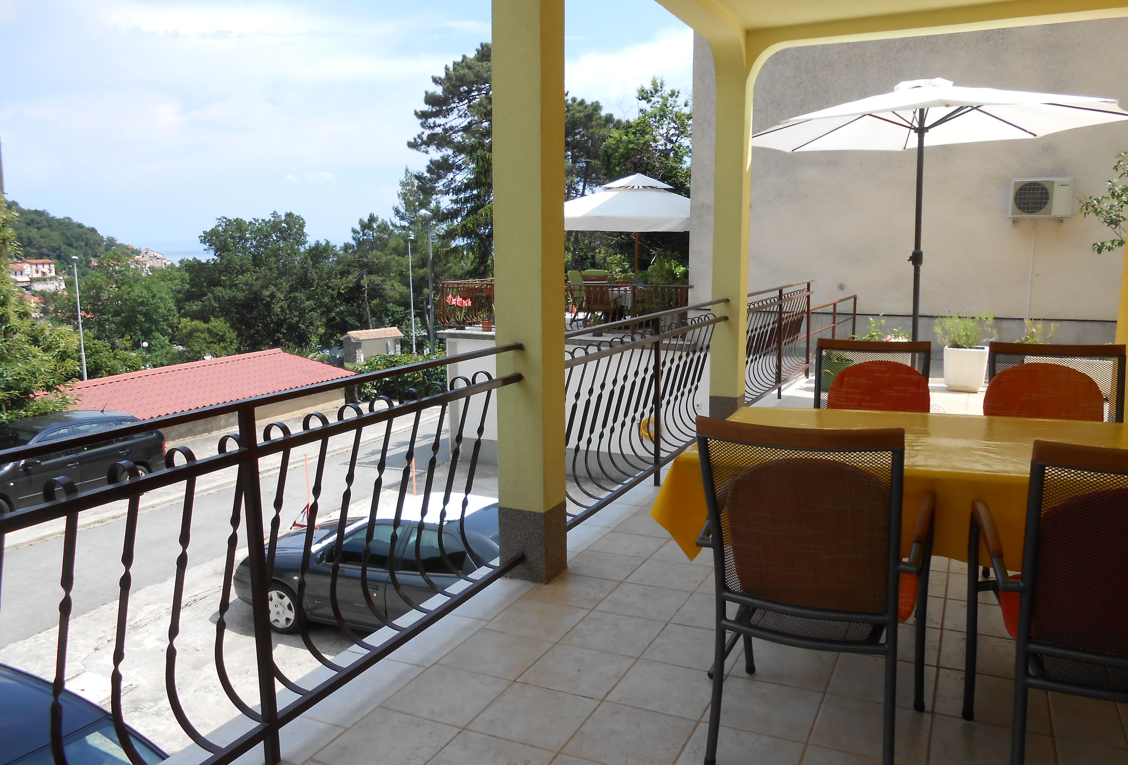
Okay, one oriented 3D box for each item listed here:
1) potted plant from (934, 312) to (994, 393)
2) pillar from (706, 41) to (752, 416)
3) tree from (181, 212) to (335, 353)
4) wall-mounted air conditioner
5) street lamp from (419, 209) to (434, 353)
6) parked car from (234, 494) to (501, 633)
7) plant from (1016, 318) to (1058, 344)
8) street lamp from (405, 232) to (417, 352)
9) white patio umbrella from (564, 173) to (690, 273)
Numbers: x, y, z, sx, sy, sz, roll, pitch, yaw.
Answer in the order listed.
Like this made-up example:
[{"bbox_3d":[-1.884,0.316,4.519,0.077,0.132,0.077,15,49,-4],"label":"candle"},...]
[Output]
[{"bbox_3d":[3.936,-0.308,8.270,0.520,0.750,0.480,4,10,25],"label":"potted plant"},{"bbox_3d":[1.262,-1.027,6.362,0.235,2.850,0.210,4,10,25],"label":"pillar"},{"bbox_3d":[-18.289,-5.493,50.746,8.300,9.200,8.000,0,9,0],"label":"tree"},{"bbox_3d":[7.129,-2.750,12.675,0.790,0.565,0.290,4,10,25],"label":"wall-mounted air conditioner"},{"bbox_3d":[-5.361,-3.893,33.798,0.650,6.200,0.250,-2,9,-12],"label":"street lamp"},{"bbox_3d":[-1.768,2.059,9.849,4.150,1.410,1.720,2,9,19],"label":"parked car"},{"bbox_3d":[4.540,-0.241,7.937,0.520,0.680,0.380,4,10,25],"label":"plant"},{"bbox_3d":[-8.041,-4.611,44.815,0.280,6.500,0.650,-3,9,-17],"label":"street lamp"},{"bbox_3d":[1.433,-2.619,16.697,3.900,3.050,3.900,4,10,25],"label":"white patio umbrella"}]

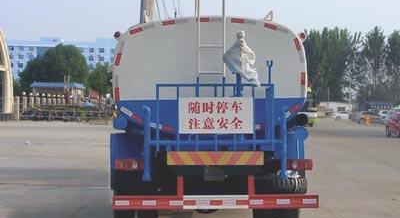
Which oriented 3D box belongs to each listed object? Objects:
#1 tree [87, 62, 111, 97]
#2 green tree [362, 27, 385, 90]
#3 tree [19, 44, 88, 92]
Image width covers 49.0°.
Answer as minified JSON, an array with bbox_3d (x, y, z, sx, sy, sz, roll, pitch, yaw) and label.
[{"bbox_3d":[-12.300,-2.400,54.000,3.570,6.890,3.600,0,0,0],"label":"tree"},{"bbox_3d":[33.780,-7.360,85.000,4.650,16.840,4.600,0,0,0],"label":"green tree"},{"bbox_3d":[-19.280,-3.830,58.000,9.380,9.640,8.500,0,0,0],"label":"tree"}]

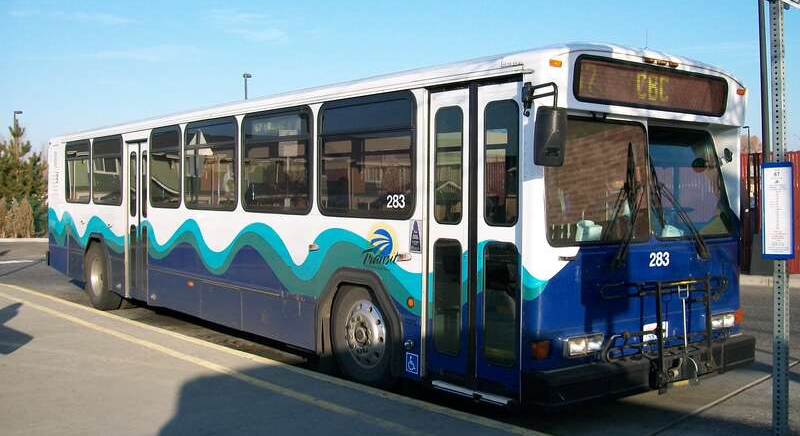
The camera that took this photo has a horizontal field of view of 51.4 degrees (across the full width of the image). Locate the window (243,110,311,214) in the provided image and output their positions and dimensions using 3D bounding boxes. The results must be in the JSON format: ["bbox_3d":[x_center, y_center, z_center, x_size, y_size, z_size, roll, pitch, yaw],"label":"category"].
[{"bbox_3d":[-1.240,-0.554,8.255,0.060,1.022,1.412,-1,2,-37],"label":"window"}]

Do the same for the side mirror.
[{"bbox_3d":[0.938,-0.505,5.152,0.210,0.375,0.110,0,2,-10],"label":"side mirror"}]

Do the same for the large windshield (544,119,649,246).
[{"bbox_3d":[1.413,-0.251,5.918,1.115,0.899,0.100,-1,2,-37],"label":"large windshield"}]

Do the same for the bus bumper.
[{"bbox_3d":[1.935,1.143,6.365,2.610,0.206,0.270,-1,2,-37],"label":"bus bumper"}]

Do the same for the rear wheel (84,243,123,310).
[{"bbox_3d":[-4.605,0.865,13.085,0.320,1.030,1.030,-1,2,-37],"label":"rear wheel"}]

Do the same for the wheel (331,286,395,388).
[{"bbox_3d":[-0.191,1.008,7.289,0.300,1.030,1.030,-1,2,-37],"label":"wheel"}]

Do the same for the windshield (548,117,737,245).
[{"bbox_3d":[1.892,-0.270,6.402,2.330,0.950,0.180,-1,2,-37],"label":"windshield"}]

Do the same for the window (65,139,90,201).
[{"bbox_3d":[-5.253,-0.752,13.637,0.060,1.035,1.333,-1,2,-37],"label":"window"}]

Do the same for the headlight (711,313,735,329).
[{"bbox_3d":[2.585,0.828,6.694,0.381,0.128,0.090,-1,2,-37],"label":"headlight"}]

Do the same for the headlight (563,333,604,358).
[{"bbox_3d":[1.258,0.886,5.819,0.385,0.150,0.120,-1,2,-37],"label":"headlight"}]

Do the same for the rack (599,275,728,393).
[{"bbox_3d":[1.885,0.832,5.919,1.440,0.762,0.310,-1,2,-37],"label":"rack"}]

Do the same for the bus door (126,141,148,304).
[{"bbox_3d":[-3.577,0.037,11.325,0.080,2.164,0.839,-1,2,-37],"label":"bus door"}]

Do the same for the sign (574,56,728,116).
[{"bbox_3d":[1.917,-0.972,6.302,1.909,0.311,0.110,-1,2,-37],"label":"sign"}]

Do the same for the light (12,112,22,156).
[{"bbox_3d":[-26.692,-3.860,58.109,0.620,7.132,0.350,0,2,0],"label":"light"}]

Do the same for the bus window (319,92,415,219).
[{"bbox_3d":[-0.310,-0.512,7.040,0.060,1.023,1.432,-1,2,-37],"label":"bus window"}]

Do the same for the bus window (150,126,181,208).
[{"bbox_3d":[-2.987,-0.647,10.679,0.060,1.035,1.054,-1,2,-37],"label":"bus window"}]

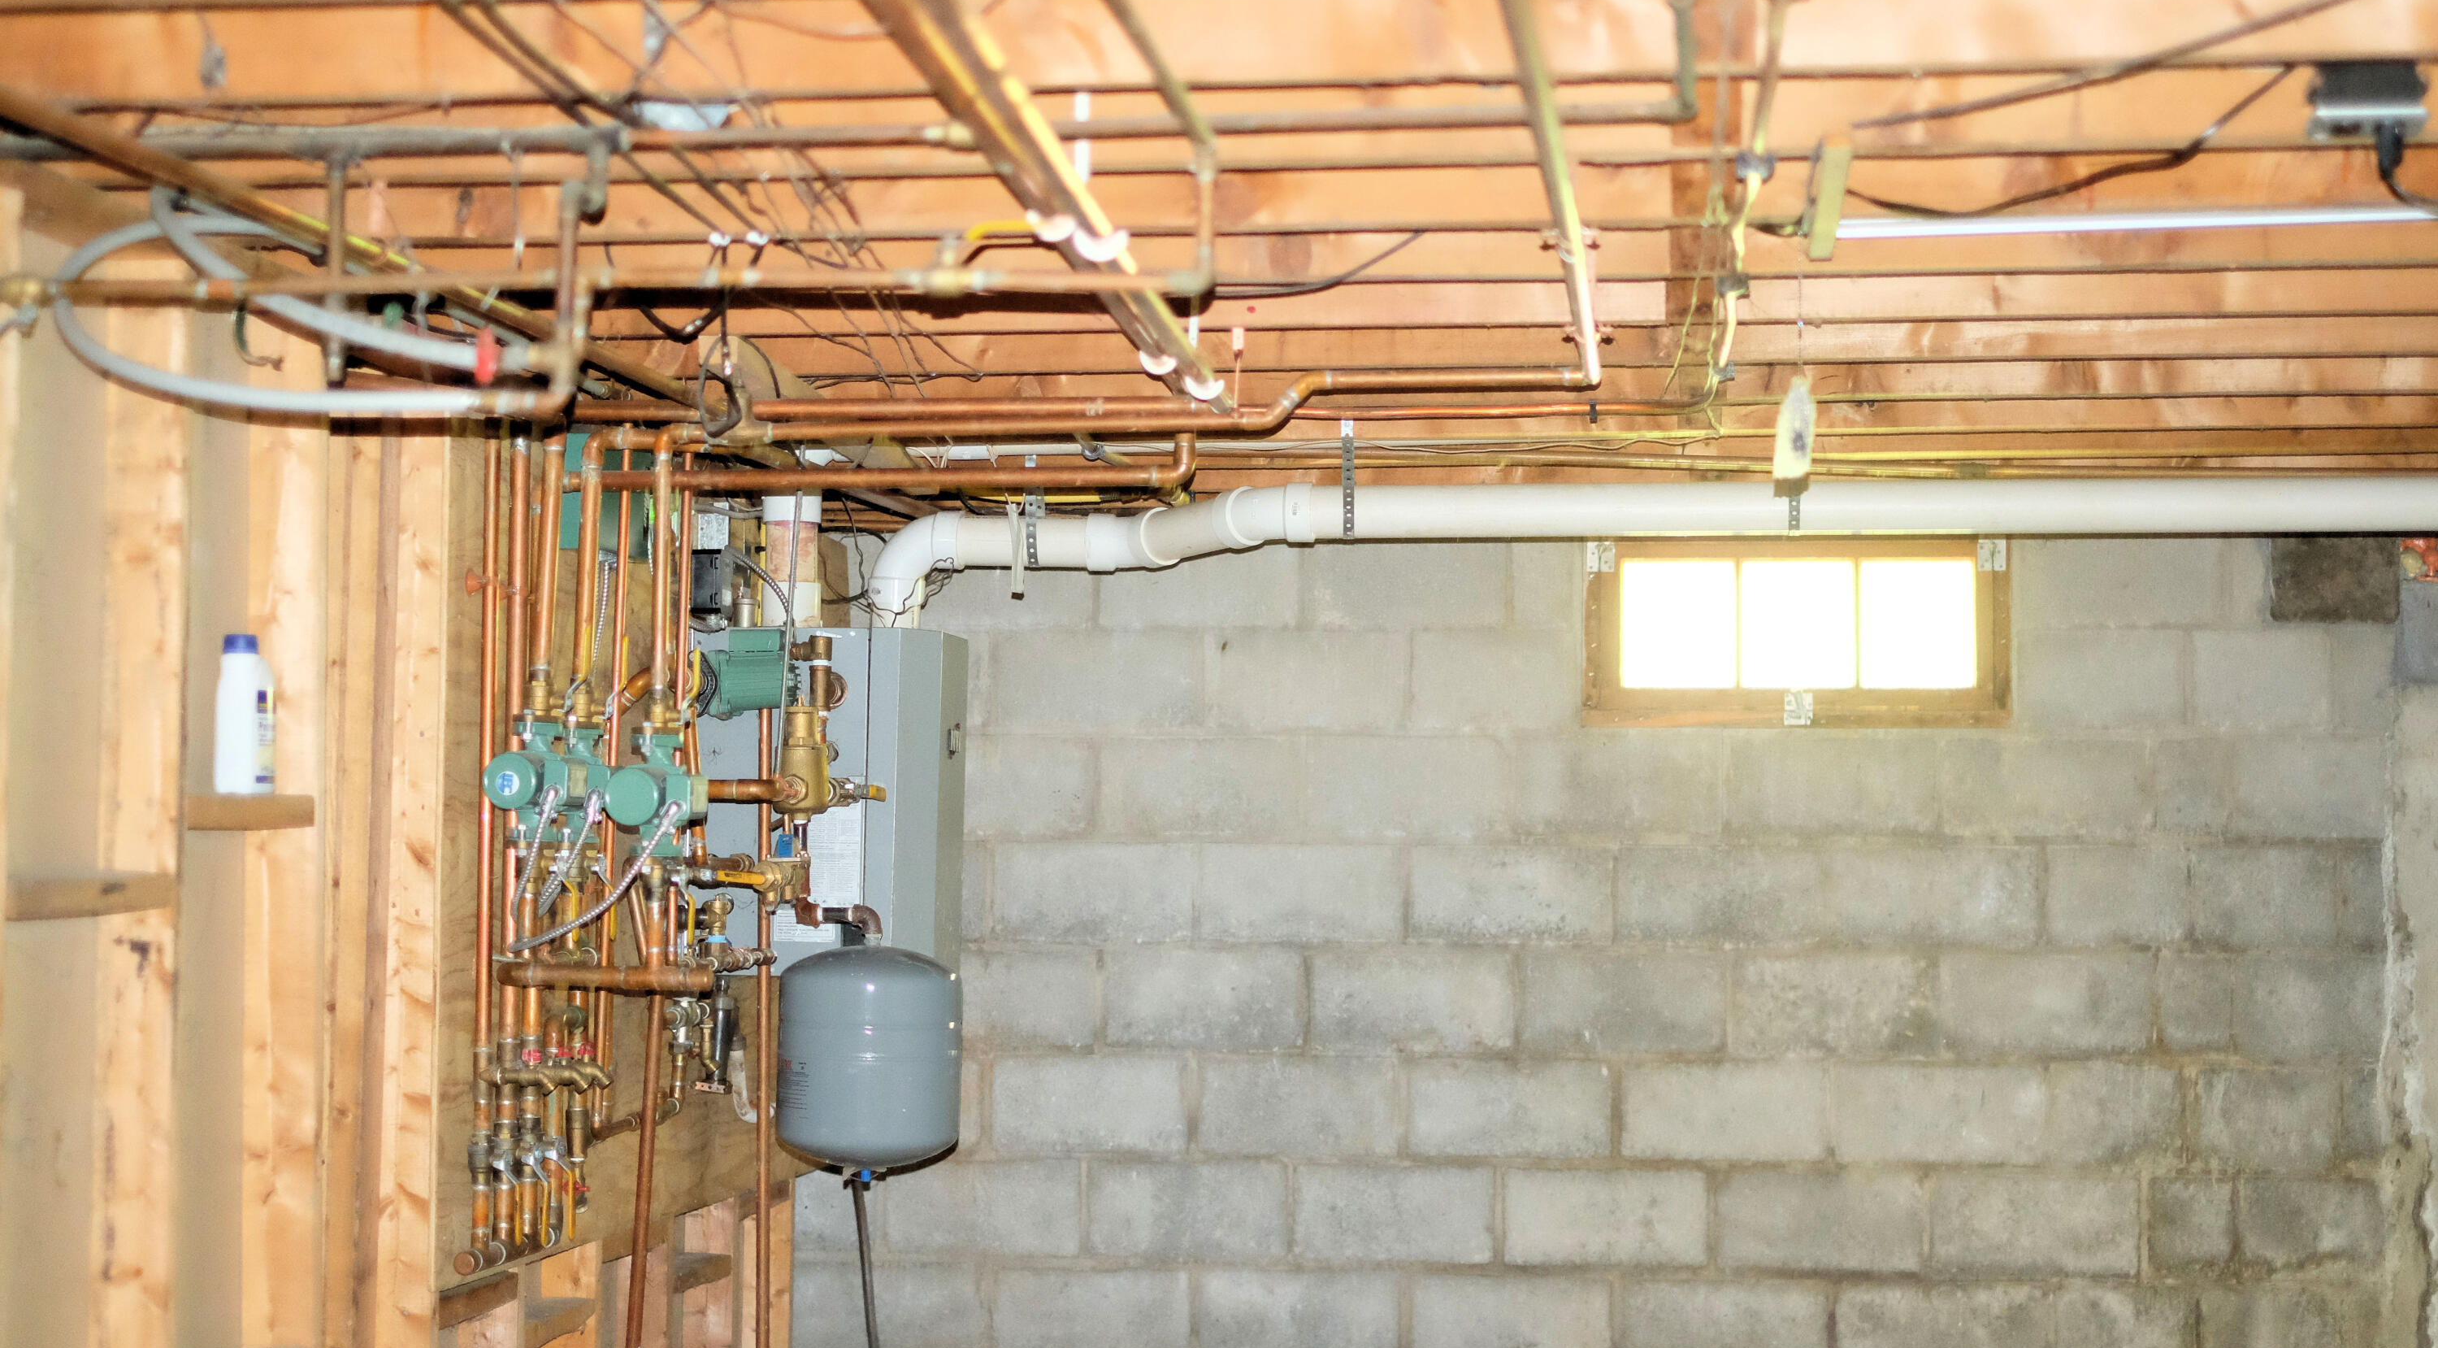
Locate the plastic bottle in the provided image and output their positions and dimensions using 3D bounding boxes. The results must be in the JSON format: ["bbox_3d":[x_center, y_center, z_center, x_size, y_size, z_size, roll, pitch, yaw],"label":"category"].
[{"bbox_3d":[-1.145,0.050,4.228,0.052,0.189,0.075,0,-3,7],"label":"plastic bottle"}]

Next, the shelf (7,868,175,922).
[{"bbox_3d":[-1.206,0.230,3.737,0.089,0.039,0.380,0,-3,7],"label":"shelf"}]

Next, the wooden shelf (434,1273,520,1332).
[{"bbox_3d":[-1.063,0.865,4.966,0.089,0.039,0.350,0,-3,7],"label":"wooden shelf"}]

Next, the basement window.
[{"bbox_3d":[1.104,-0.091,6.868,0.803,0.390,0.070,0,-3,7],"label":"basement window"}]

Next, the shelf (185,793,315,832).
[{"bbox_3d":[-1.158,0.160,4.159,0.089,0.039,0.375,0,-3,7],"label":"shelf"}]

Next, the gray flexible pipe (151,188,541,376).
[{"bbox_3d":[-0.887,-0.402,3.683,0.440,0.220,0.220,0,-3,7],"label":"gray flexible pipe"}]

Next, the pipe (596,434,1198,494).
[{"bbox_3d":[-0.481,-0.310,5.315,0.904,0.091,0.035,0,-3,7],"label":"pipe"}]

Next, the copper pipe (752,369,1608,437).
[{"bbox_3d":[-0.087,-0.400,5.274,1.256,0.101,0.035,0,-3,7],"label":"copper pipe"}]

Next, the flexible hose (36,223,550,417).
[{"bbox_3d":[-0.887,-0.376,3.732,0.480,0.240,0.420,0,-3,7],"label":"flexible hose"}]

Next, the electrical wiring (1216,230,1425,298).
[{"bbox_3d":[0.129,-0.531,4.591,0.290,0.075,0.180,0,-3,7],"label":"electrical wiring"}]

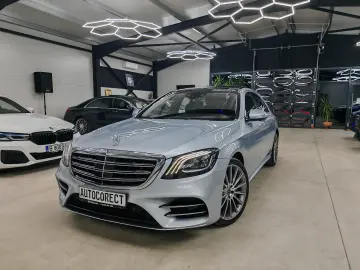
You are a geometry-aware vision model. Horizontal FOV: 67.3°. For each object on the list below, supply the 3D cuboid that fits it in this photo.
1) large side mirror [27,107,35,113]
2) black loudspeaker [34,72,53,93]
[{"bbox_3d":[-3.603,-0.589,6.500,0.160,0.160,0.240,3,7,25],"label":"large side mirror"},{"bbox_3d":[-4.634,-1.783,9.200,0.360,0.660,0.410,4,8,30],"label":"black loudspeaker"}]

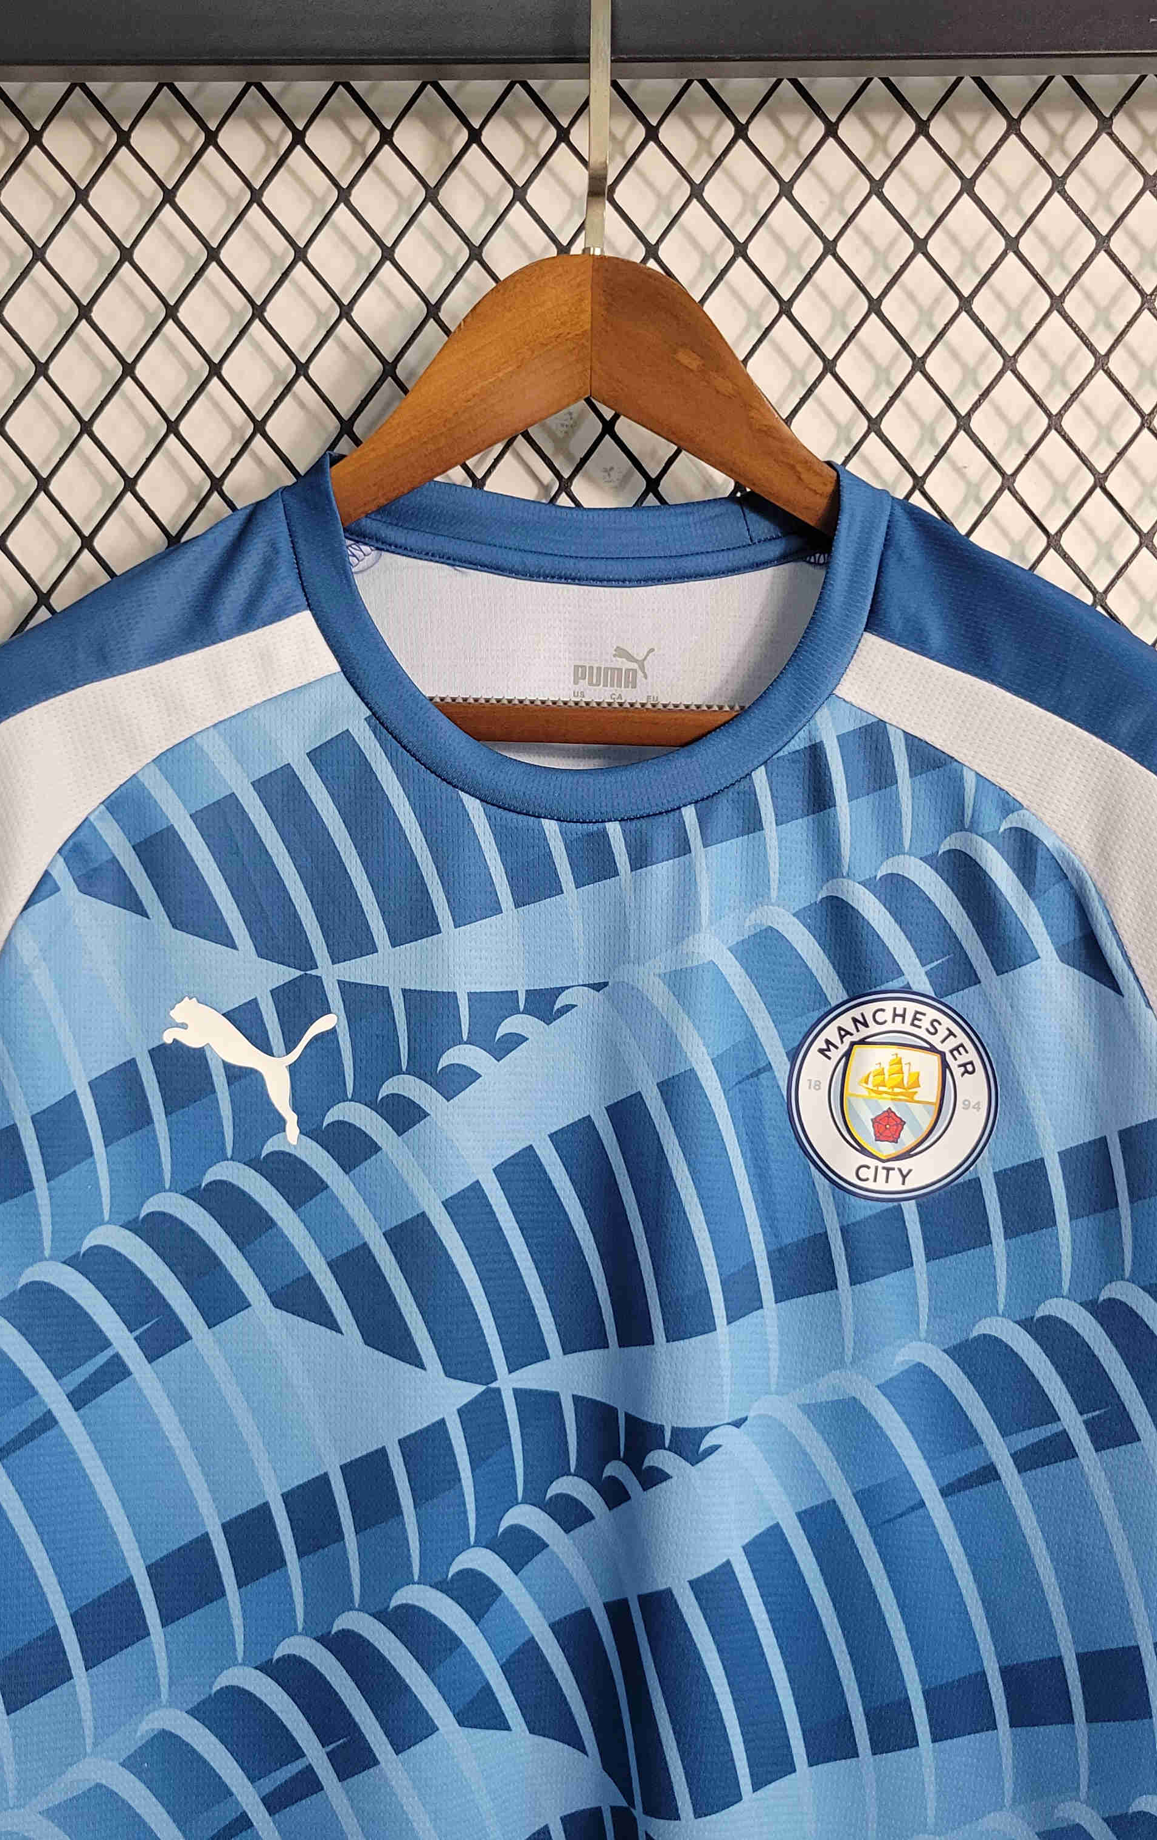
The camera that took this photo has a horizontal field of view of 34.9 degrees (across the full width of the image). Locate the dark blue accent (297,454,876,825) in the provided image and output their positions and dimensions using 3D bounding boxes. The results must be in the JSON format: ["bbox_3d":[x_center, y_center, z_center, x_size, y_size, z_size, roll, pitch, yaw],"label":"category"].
[{"bbox_3d":[0.003,-0.104,0.680,0.222,0.138,0.070,0,2,0],"label":"dark blue accent"}]

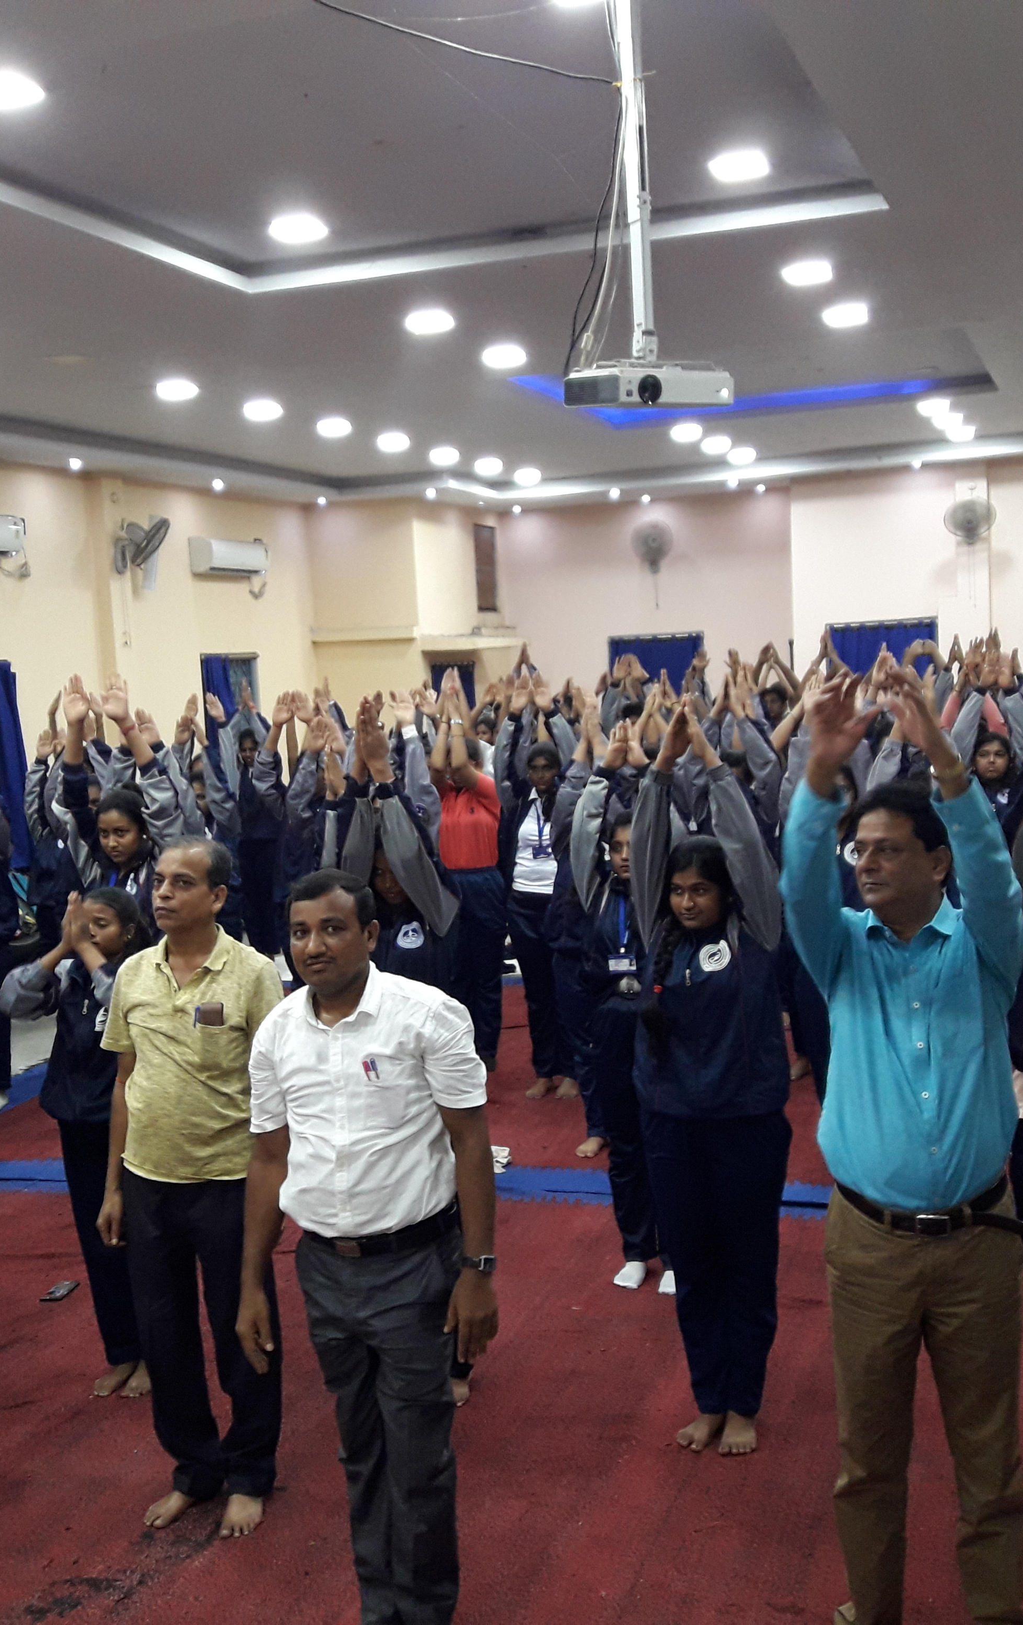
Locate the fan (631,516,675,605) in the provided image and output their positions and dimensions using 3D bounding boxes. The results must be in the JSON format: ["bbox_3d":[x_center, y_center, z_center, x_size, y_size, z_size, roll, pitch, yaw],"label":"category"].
[{"bbox_3d":[1.400,-2.489,17.470,0.430,0.840,0.380,-3,5,7],"label":"fan"}]

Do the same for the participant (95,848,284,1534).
[{"bbox_3d":[-0.772,0.878,4.242,0.480,1.640,0.320,-2,5,17],"label":"participant"}]

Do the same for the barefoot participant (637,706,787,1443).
[{"bbox_3d":[0.482,0.669,4.421,0.420,1.860,0.330,-1,5,22],"label":"barefoot participant"}]

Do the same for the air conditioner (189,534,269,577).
[{"bbox_3d":[-2.399,-2.188,15.058,0.220,0.300,1.020,-1,5,20],"label":"air conditioner"}]

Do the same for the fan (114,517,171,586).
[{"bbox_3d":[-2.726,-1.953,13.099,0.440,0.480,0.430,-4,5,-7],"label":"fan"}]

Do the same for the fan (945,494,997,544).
[{"bbox_3d":[4.046,-2.583,15.458,0.460,0.430,0.420,-2,5,18],"label":"fan"}]

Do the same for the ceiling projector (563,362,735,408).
[{"bbox_3d":[0.327,-1.010,4.158,0.320,0.095,0.245,-7,12,-29],"label":"ceiling projector"}]

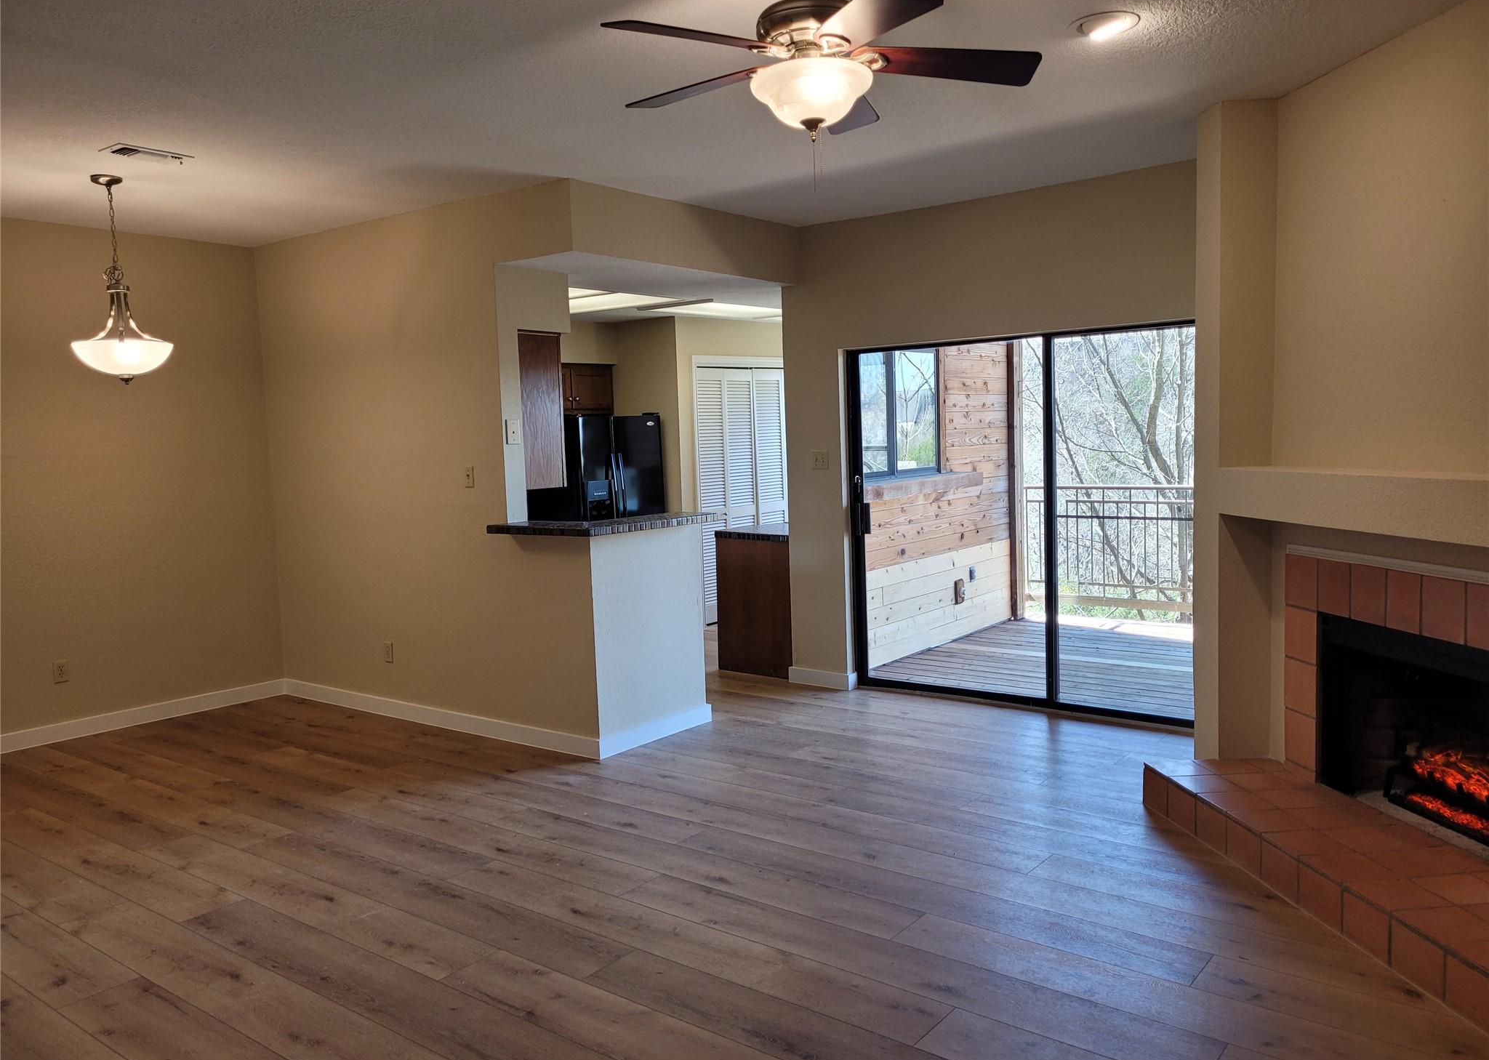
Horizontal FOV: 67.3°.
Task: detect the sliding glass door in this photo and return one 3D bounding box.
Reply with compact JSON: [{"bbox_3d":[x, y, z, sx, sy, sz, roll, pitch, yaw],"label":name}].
[{"bbox_3d":[1.650,-0.030,5.957,2.436,2.005,0.110,2,6,36],"label":"sliding glass door"}]

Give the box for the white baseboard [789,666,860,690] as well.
[{"bbox_3d":[0.482,0.893,6.792,0.435,0.099,0.105,2,6,36],"label":"white baseboard"}]

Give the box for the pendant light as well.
[{"bbox_3d":[-2.773,-1.097,4.942,0.400,0.898,0.400,2,6,36],"label":"pendant light"}]

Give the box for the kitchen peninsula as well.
[{"bbox_3d":[-0.679,0.504,5.781,0.685,1.121,0.970,2,6,36],"label":"kitchen peninsula"}]

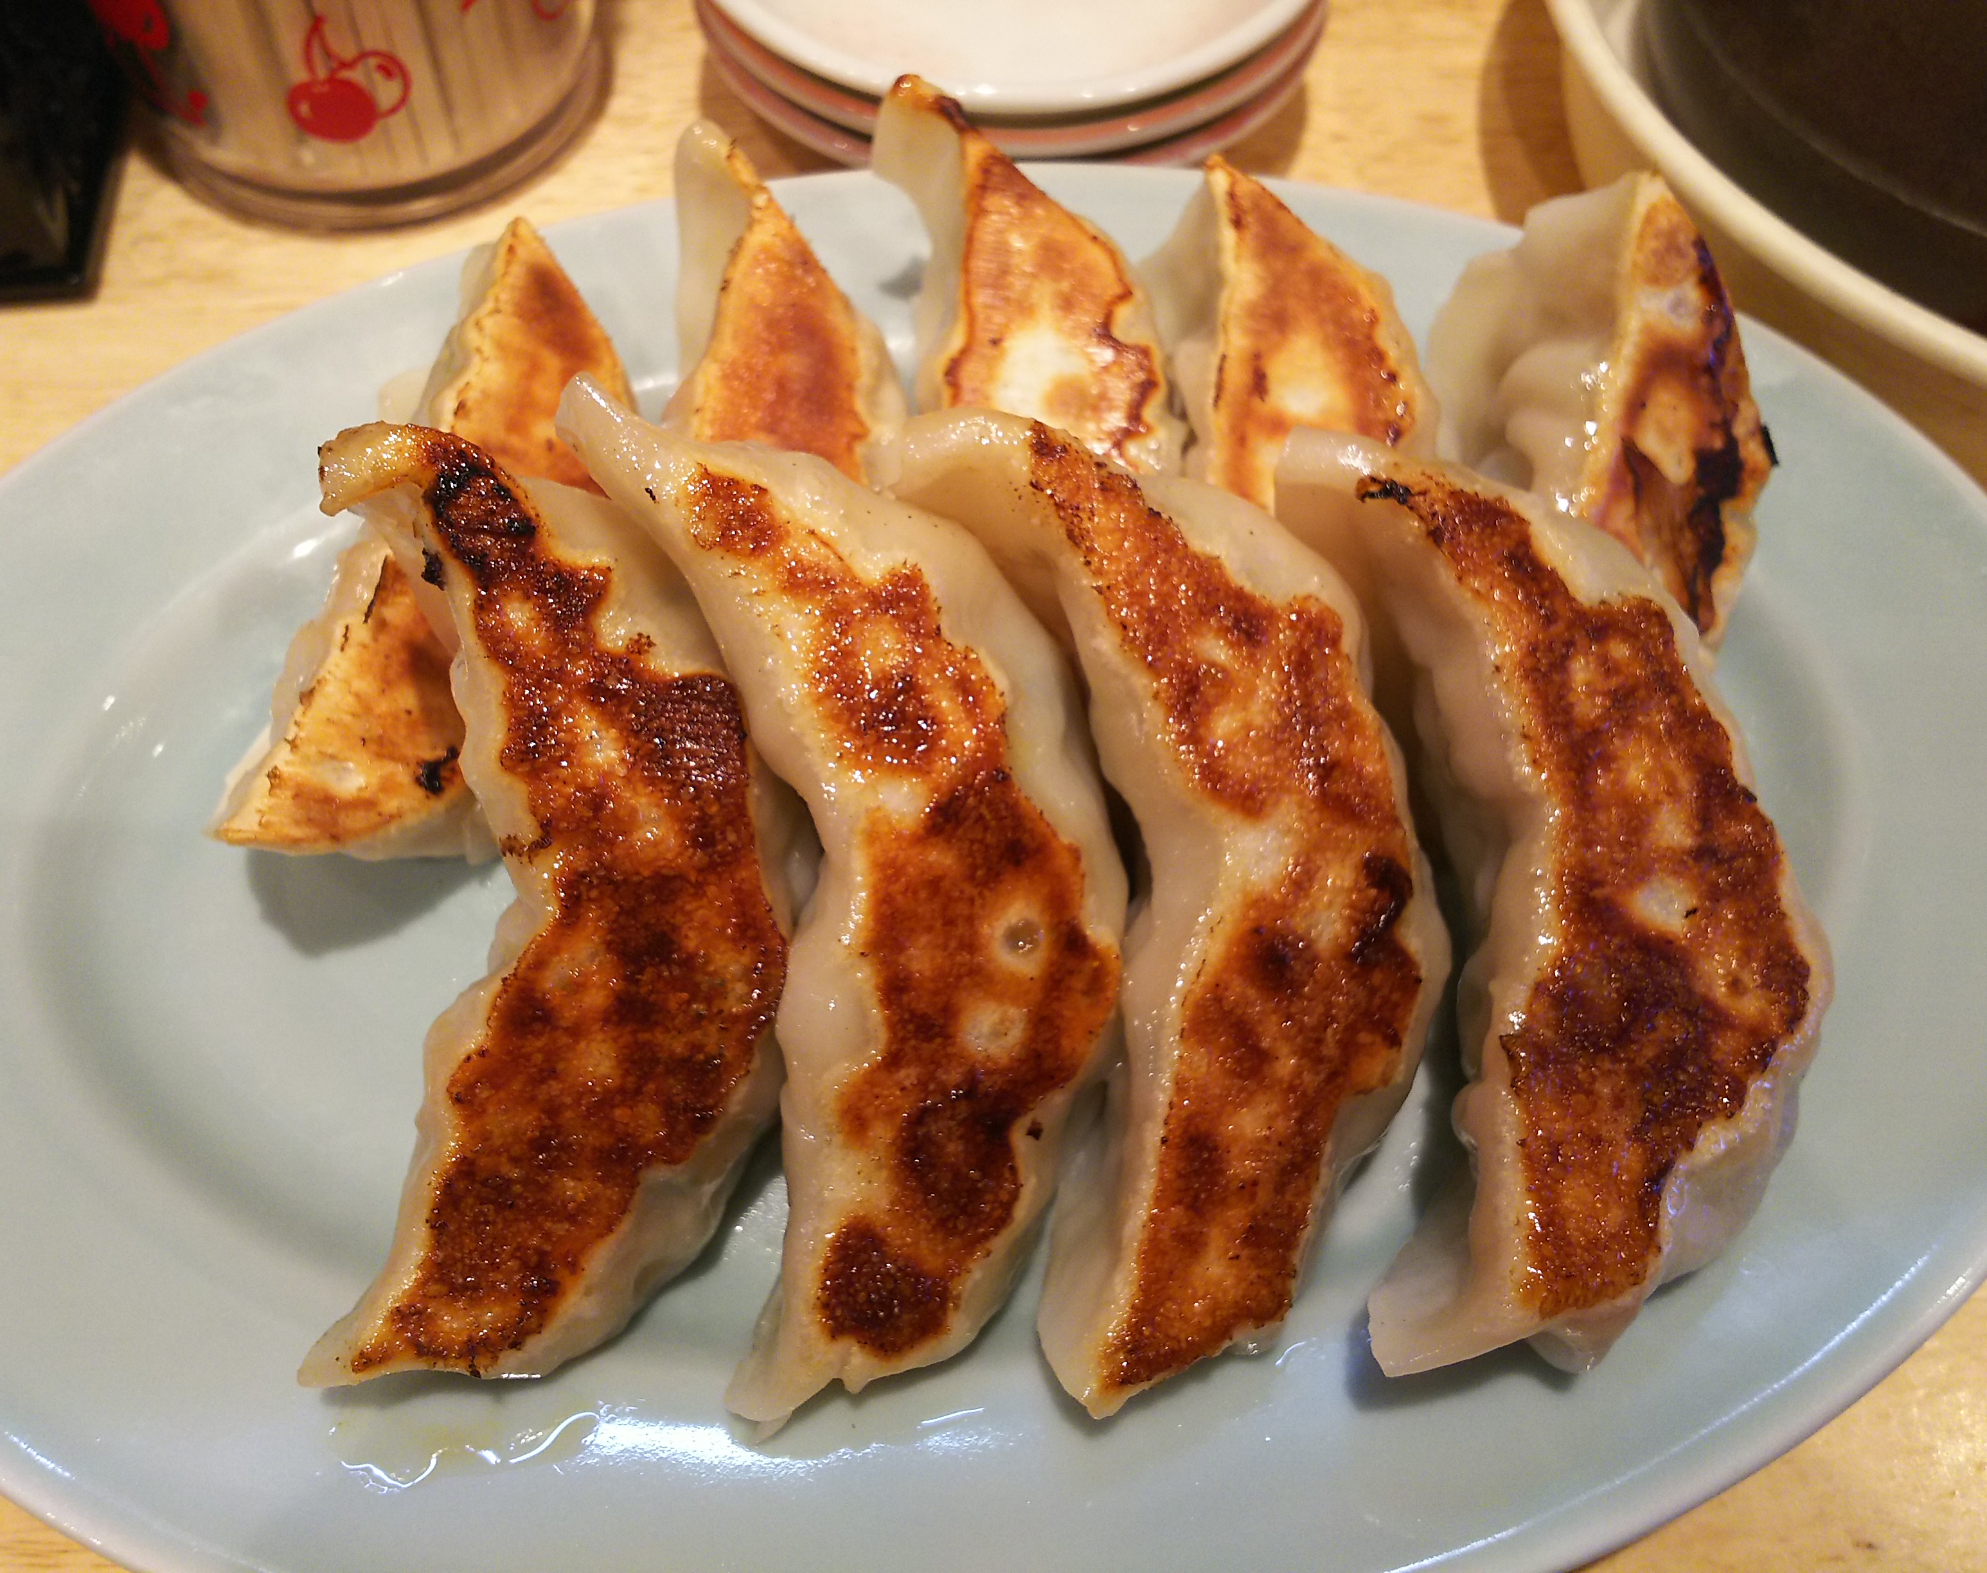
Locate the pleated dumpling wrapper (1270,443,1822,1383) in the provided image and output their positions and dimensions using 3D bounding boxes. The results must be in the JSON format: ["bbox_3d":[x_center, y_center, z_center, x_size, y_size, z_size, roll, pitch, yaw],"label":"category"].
[{"bbox_3d":[0.055,0.011,0.157,0.050,0.034,0.090,0,71,0],"label":"pleated dumpling wrapper"}]

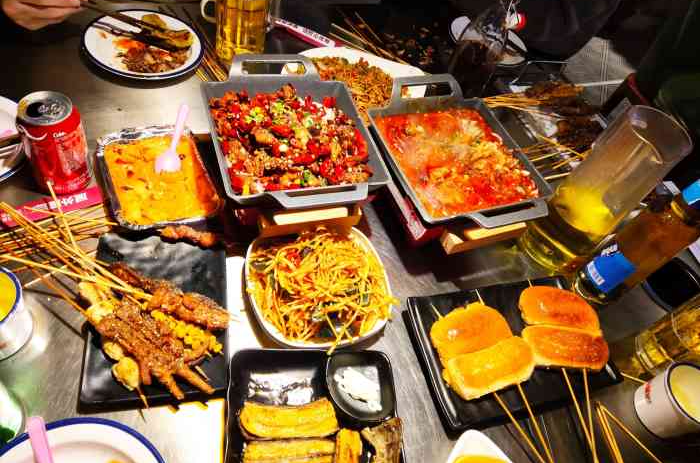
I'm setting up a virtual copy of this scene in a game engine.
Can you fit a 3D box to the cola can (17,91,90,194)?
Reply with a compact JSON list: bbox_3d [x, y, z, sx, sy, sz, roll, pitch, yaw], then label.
[{"bbox_3d":[-0.356,-0.106,0.612,0.066,0.117,0.066,-1,55,-18],"label":"cola can"}]

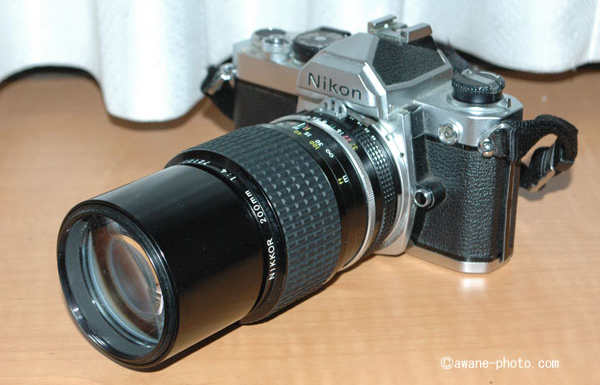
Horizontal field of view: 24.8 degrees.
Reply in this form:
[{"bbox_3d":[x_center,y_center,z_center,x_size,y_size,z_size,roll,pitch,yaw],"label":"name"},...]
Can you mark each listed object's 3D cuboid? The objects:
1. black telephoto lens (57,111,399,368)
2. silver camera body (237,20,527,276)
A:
[{"bbox_3d":[-0.022,0.014,0.510,0.066,0.066,0.124,19,30,36],"label":"black telephoto lens"},{"bbox_3d":[0.025,-0.026,0.575,0.142,0.090,0.056,19,30,36],"label":"silver camera body"}]

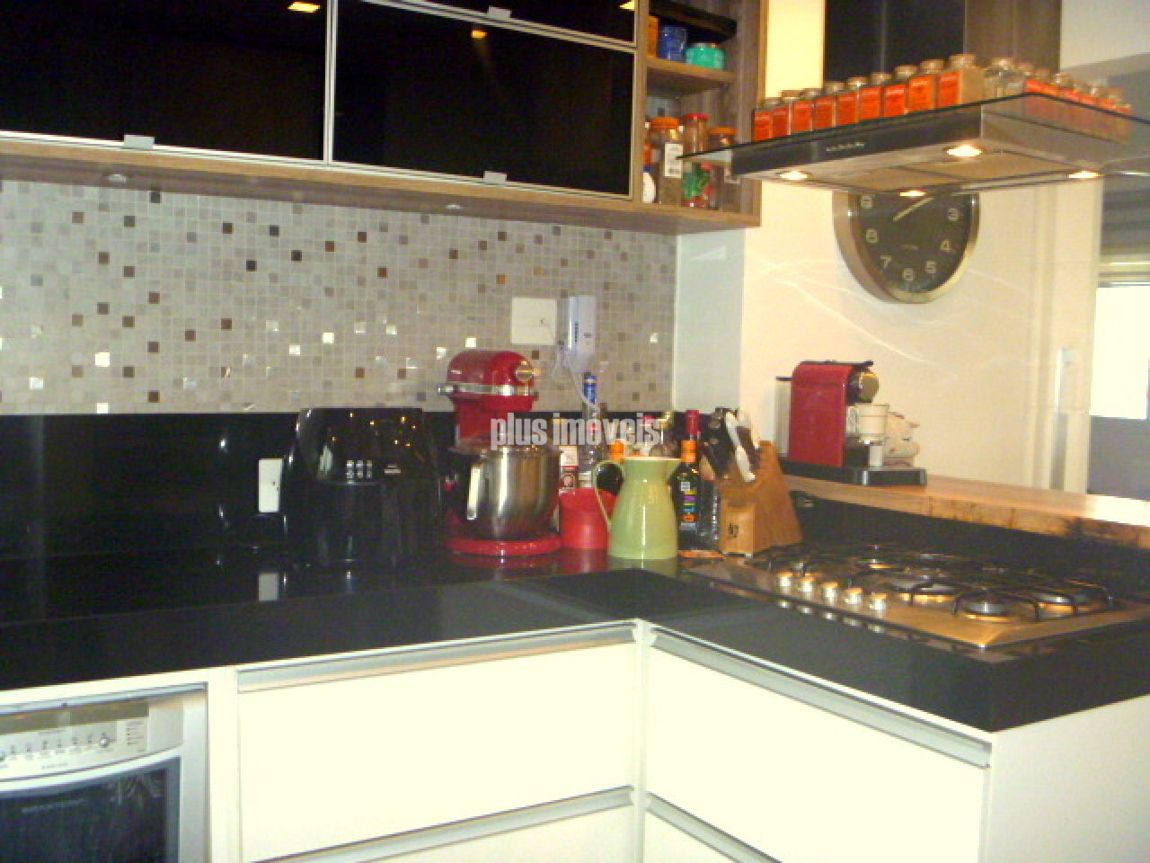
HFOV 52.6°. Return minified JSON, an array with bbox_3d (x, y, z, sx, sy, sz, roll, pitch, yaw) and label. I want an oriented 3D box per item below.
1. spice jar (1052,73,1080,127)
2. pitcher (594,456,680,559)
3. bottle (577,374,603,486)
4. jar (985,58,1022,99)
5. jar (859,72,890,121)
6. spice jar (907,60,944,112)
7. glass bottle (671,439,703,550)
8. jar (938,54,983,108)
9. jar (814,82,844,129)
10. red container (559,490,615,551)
[{"bbox_3d":[0.833,-0.567,2.004,0.052,0.094,0.052,1,3,0],"label":"spice jar"},{"bbox_3d":[0.132,0.158,2.444,0.184,0.198,0.148,2,3,7],"label":"pitcher"},{"bbox_3d":[0.035,0.054,2.722,0.073,0.375,0.073,1,4,0],"label":"bottle"},{"bbox_3d":[0.666,-0.522,1.795,0.052,0.099,0.052,-1,4,-32],"label":"jar"},{"bbox_3d":[0.502,-0.538,1.915,0.052,0.099,0.052,-1,4,-32],"label":"jar"},{"bbox_3d":[0.558,-0.528,1.820,0.052,0.099,0.052,-1,4,-32],"label":"spice jar"},{"bbox_3d":[0.253,0.137,2.578,0.068,0.243,0.066,1,3,6],"label":"glass bottle"},{"bbox_3d":[0.638,-0.572,1.918,0.052,0.094,0.052,-1,4,-32],"label":"jar"},{"bbox_3d":[0.448,-0.547,2.005,0.052,0.099,0.052,-1,4,-32],"label":"jar"},{"bbox_3d":[0.030,0.191,2.538,0.129,0.117,0.129,1,3,0],"label":"red container"}]

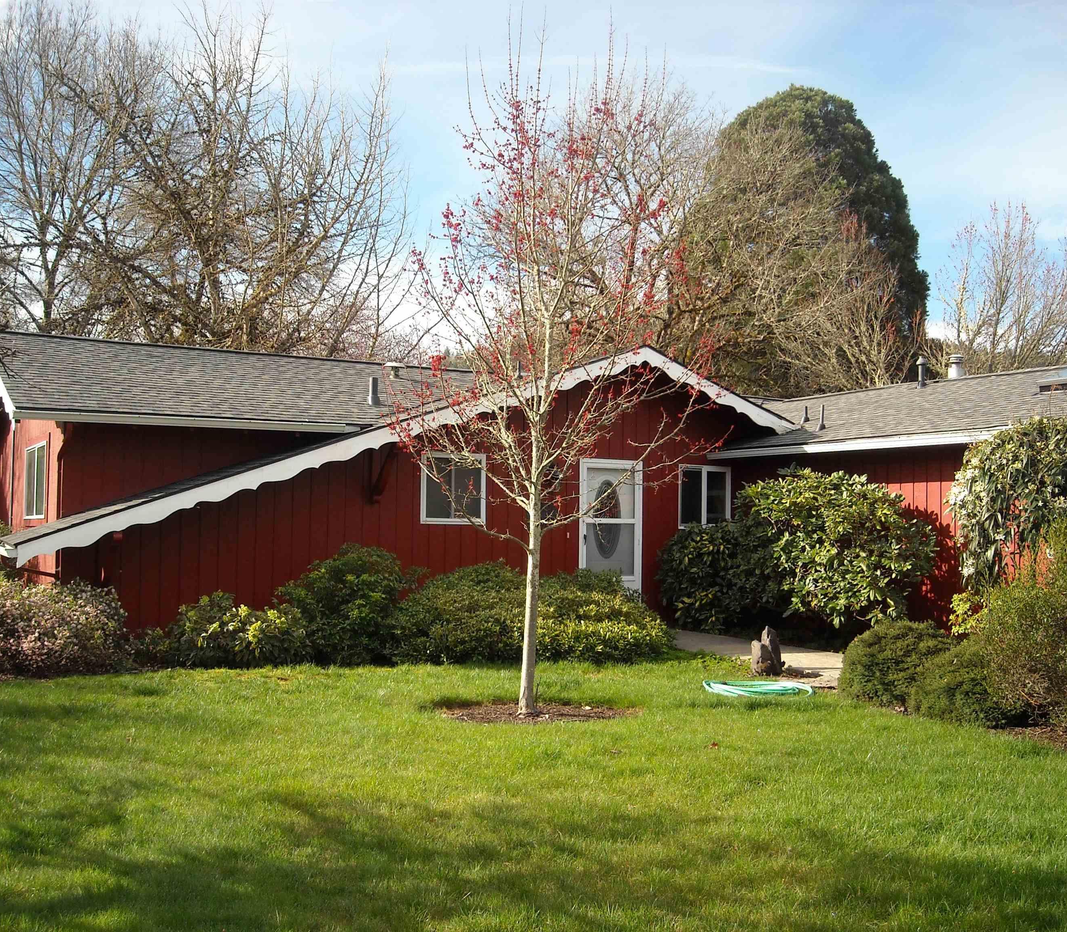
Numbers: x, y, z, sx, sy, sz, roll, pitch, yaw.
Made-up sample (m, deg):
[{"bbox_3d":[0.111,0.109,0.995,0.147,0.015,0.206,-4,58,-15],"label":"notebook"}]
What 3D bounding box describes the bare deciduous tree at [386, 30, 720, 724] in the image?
[{"bbox_3d":[0.153,-0.747,9.652,2.543,5.255,2.467,1,-2,0],"label":"bare deciduous tree"}]

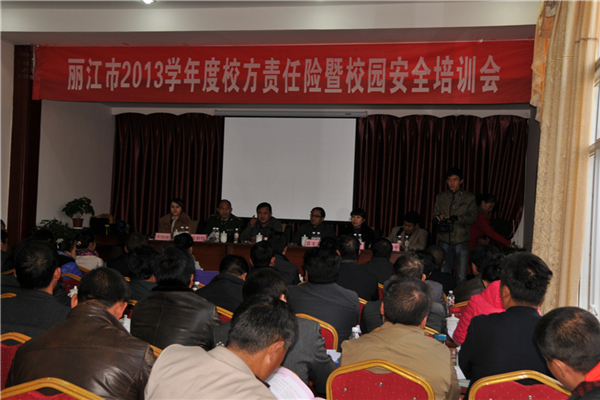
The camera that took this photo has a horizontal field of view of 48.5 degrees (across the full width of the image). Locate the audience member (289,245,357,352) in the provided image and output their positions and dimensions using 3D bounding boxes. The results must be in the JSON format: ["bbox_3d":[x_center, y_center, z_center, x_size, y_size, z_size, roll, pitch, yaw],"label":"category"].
[{"bbox_3d":[0.144,0.894,3.830,0.500,1.270,0.720,2,-2,10],"label":"audience member"}]

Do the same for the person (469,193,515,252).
[{"bbox_3d":[2.115,0.664,7.688,0.680,1.480,0.500,2,-1,28],"label":"person"}]

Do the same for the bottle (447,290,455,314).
[{"bbox_3d":[1.218,0.833,5.398,0.063,0.200,0.063,2,-1,9],"label":"bottle"}]

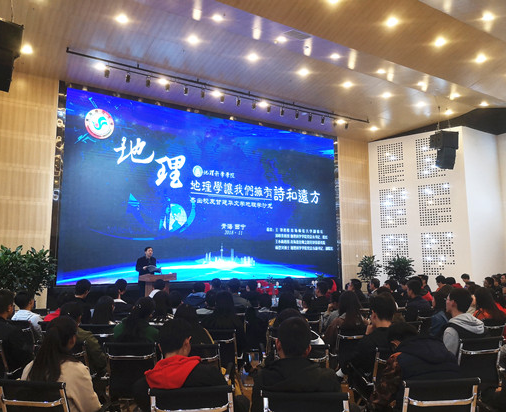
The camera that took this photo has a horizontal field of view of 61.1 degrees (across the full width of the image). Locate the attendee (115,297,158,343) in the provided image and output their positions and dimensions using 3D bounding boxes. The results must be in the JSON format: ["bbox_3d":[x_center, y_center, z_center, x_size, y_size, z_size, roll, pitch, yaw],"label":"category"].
[{"bbox_3d":[-1.125,1.554,4.281,0.500,1.290,0.750,0,-8,-2],"label":"attendee"}]

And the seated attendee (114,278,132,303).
[{"bbox_3d":[-2.020,1.876,6.804,0.500,1.320,0.750,0,-8,-2],"label":"seated attendee"}]

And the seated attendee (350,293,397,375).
[{"bbox_3d":[1.024,1.483,4.020,0.550,1.340,0.780,3,-8,-22],"label":"seated attendee"}]

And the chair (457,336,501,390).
[{"bbox_3d":[2.145,1.754,4.352,0.540,0.880,0.580,2,-8,-16],"label":"chair"}]

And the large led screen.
[{"bbox_3d":[-0.870,-0.260,13.062,9.130,5.000,0.150,4,-9,-31],"label":"large led screen"}]

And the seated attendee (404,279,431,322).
[{"bbox_3d":[2.482,1.854,6.884,0.520,1.340,0.750,4,-8,-27],"label":"seated attendee"}]

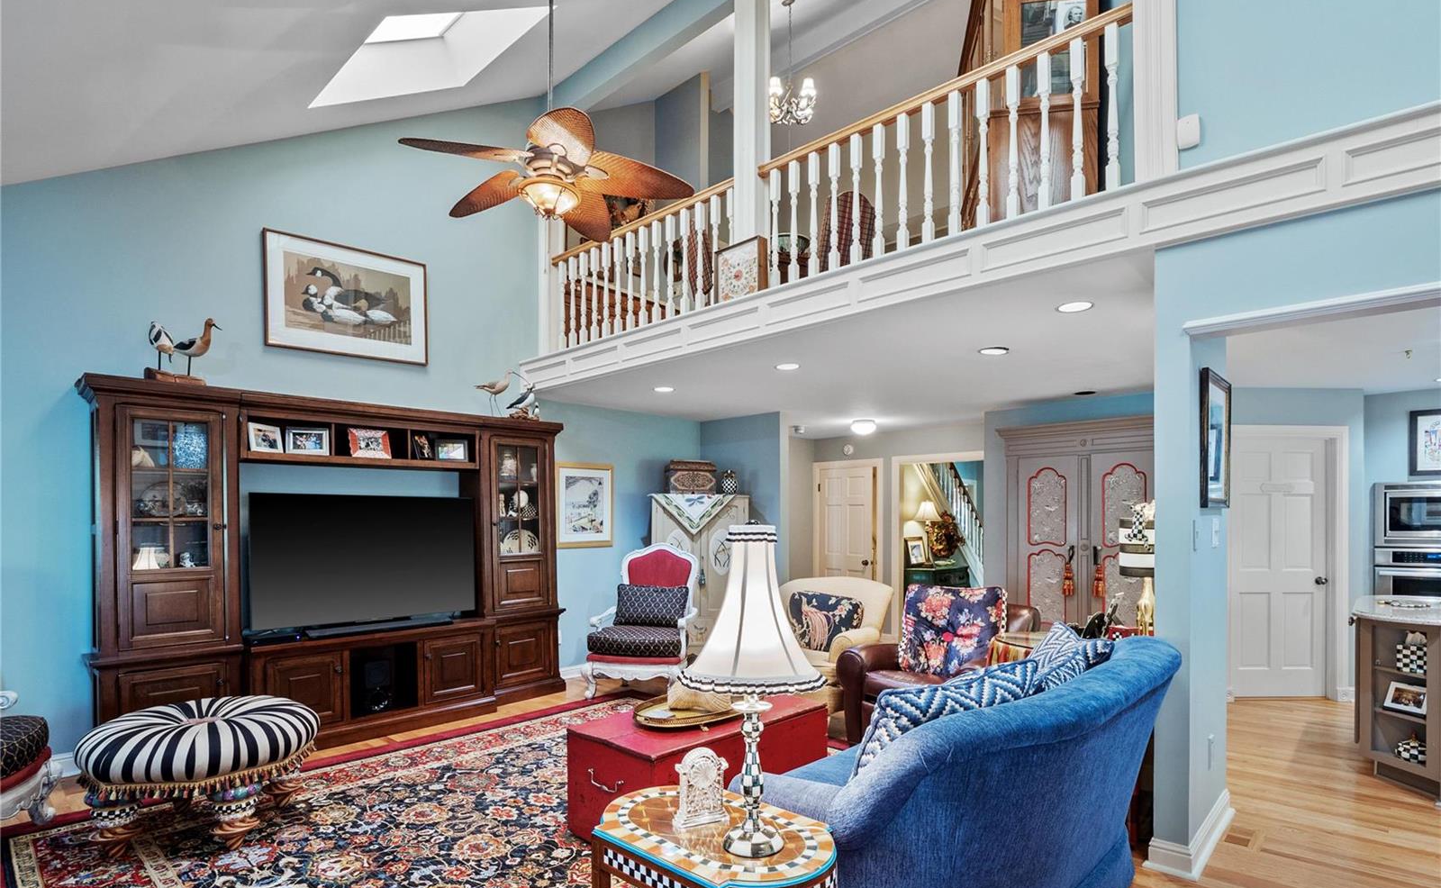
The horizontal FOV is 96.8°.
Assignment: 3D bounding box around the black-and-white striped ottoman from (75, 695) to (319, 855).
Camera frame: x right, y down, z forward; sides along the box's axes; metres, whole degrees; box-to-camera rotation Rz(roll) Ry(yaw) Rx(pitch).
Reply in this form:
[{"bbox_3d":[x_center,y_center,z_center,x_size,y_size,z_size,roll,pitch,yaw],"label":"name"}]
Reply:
[{"bbox_3d":[-2.340,1.490,2.920,0.860,0.530,0.860,0,-3,-6],"label":"black-and-white striped ottoman"}]

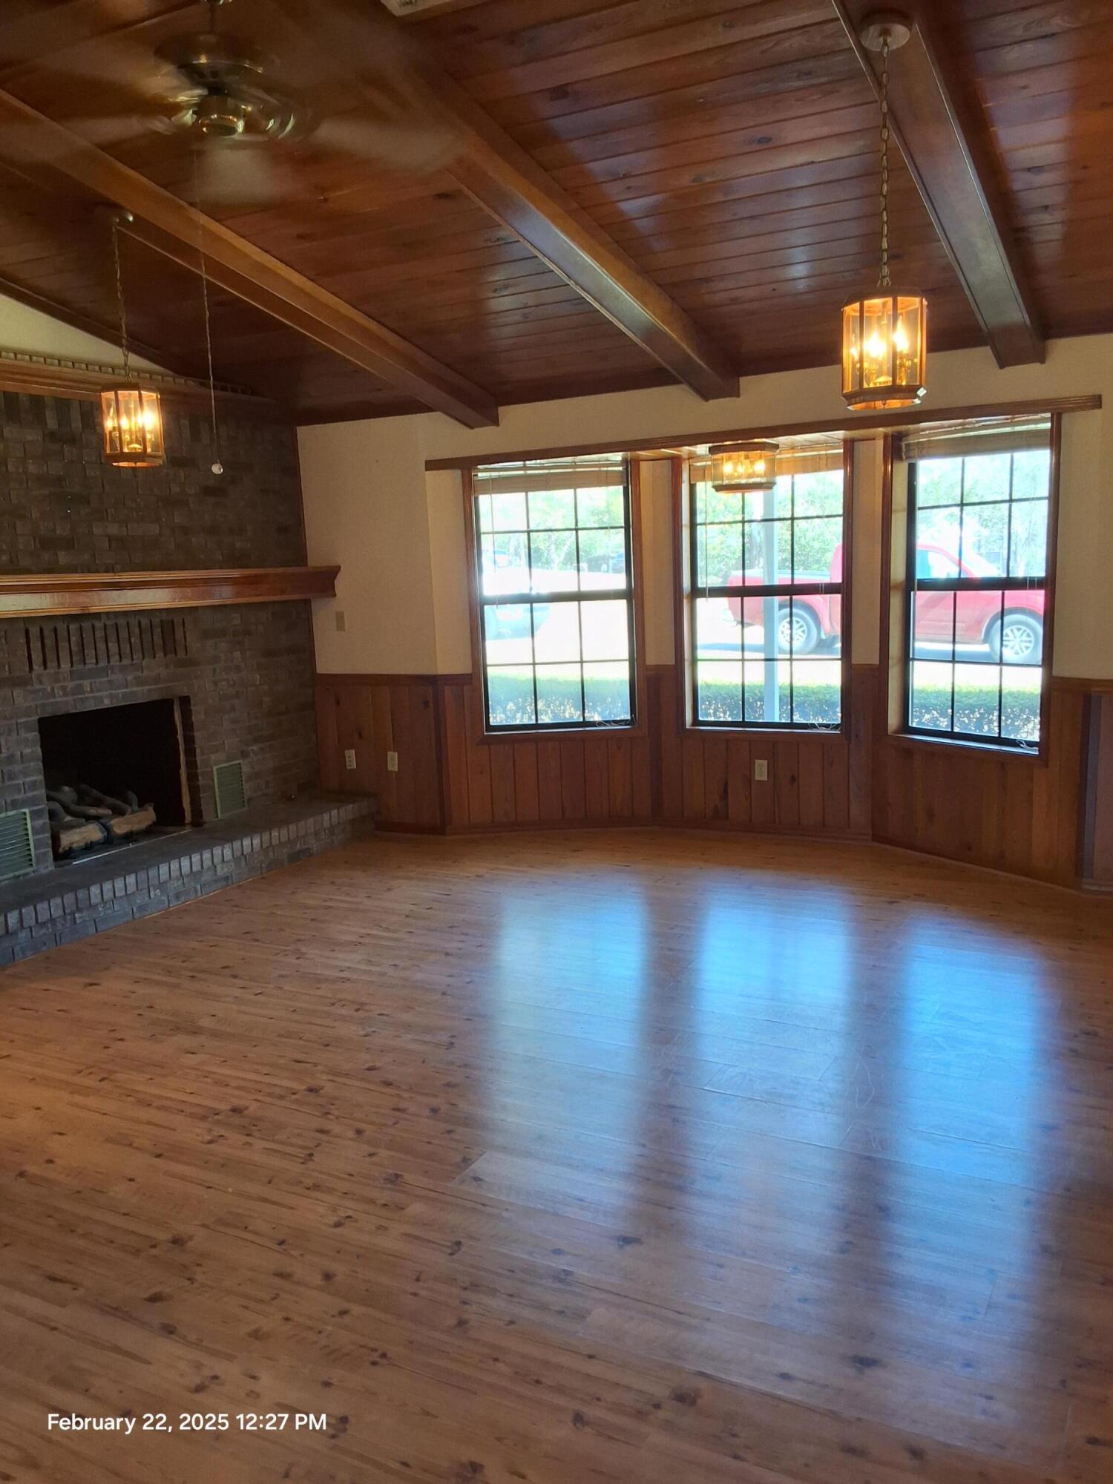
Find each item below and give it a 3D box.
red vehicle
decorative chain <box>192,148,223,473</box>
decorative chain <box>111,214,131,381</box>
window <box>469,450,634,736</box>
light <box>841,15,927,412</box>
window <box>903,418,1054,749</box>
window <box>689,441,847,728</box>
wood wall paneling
[{"bbox_3d":[5.680,-2.280,19.460,5.450,1.800,1.850,2,9,28],"label":"red vehicle"},{"bbox_3d":[-0.927,-1.134,3.179,0.030,0.823,0.030,2,9,28],"label":"decorative chain"},{"bbox_3d":[-1.570,-1.590,4.322,0.030,0.561,0.030,2,9,28],"label":"decorative chain"},{"bbox_3d":[-0.001,-0.818,6.821,0.920,1.530,0.100,-2,8,-1],"label":"window"},{"bbox_3d":[0.839,-1.329,3.049,0.228,0.921,0.228,2,9,28],"label":"light"},{"bbox_3d":[2.004,-0.734,5.746,0.100,1.530,0.930,-7,10,-30],"label":"window"},{"bbox_3d":[1.135,-0.806,6.558,0.900,1.480,0.080,2,9,27],"label":"window"},{"bbox_3d":[0.609,0.075,6.511,4.290,0.930,0.680,2,9,28],"label":"wood wall paneling"}]

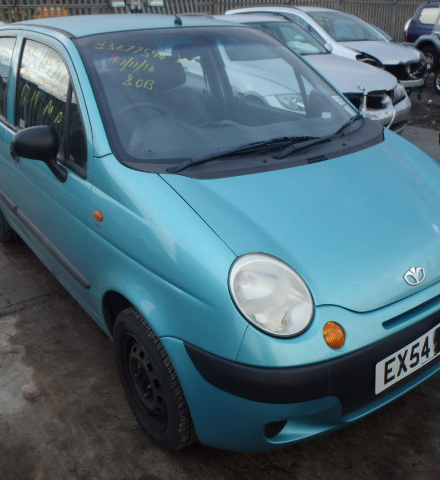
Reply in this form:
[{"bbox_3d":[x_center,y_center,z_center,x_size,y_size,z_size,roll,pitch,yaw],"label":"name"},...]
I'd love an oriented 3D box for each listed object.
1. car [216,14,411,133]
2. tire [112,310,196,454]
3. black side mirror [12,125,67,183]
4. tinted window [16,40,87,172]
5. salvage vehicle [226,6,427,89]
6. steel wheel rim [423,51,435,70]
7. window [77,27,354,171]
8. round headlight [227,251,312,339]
[{"bbox_3d":[0.332,-2.197,6.915,1.800,1.420,4.500,-15,27,-28],"label":"car"},{"bbox_3d":[-0.216,0.493,1.918,0.150,0.530,0.530,-17,28,-31],"label":"tire"},{"bbox_3d":[-0.686,-0.312,1.950,0.210,0.240,0.150,-17,28,-31],"label":"black side mirror"},{"bbox_3d":[-0.723,-0.611,2.221,0.050,0.460,1.000,3,16,-38],"label":"tinted window"},{"bbox_3d":[1.564,-3.271,9.154,1.770,1.490,4.250,-21,31,-38],"label":"salvage vehicle"},{"bbox_3d":[4.850,-4.195,12.100,0.170,0.430,0.430,-17,28,-31],"label":"steel wheel rim"},{"bbox_3d":[-0.011,-0.717,2.283,1.250,0.100,0.880,-17,59,-31],"label":"window"},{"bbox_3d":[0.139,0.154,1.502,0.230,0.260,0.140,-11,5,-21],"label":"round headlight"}]

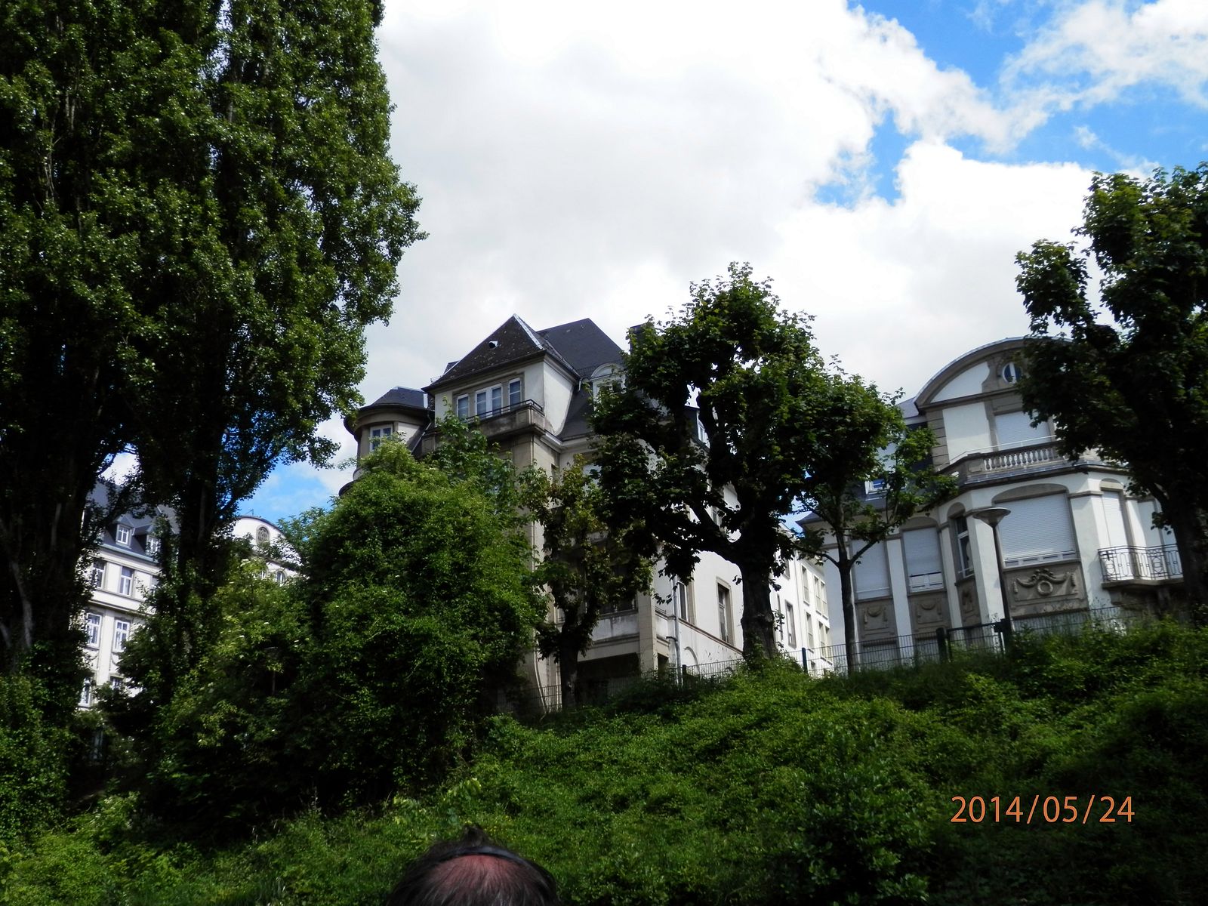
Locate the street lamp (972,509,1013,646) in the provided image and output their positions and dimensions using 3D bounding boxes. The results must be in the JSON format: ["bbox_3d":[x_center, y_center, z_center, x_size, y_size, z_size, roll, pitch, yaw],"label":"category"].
[{"bbox_3d":[7.778,2.683,22.594,0.730,3.376,0.730,-15,-23,32],"label":"street lamp"}]

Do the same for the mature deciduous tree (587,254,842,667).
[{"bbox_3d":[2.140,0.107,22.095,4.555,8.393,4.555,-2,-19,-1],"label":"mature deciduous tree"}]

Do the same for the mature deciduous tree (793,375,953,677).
[{"bbox_3d":[5.342,1.477,22.628,2.993,6.274,2.993,-15,-23,32],"label":"mature deciduous tree"}]

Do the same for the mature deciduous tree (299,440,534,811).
[{"bbox_3d":[-2.934,2.589,18.214,3.735,5.939,3.735,-2,-19,-1],"label":"mature deciduous tree"}]

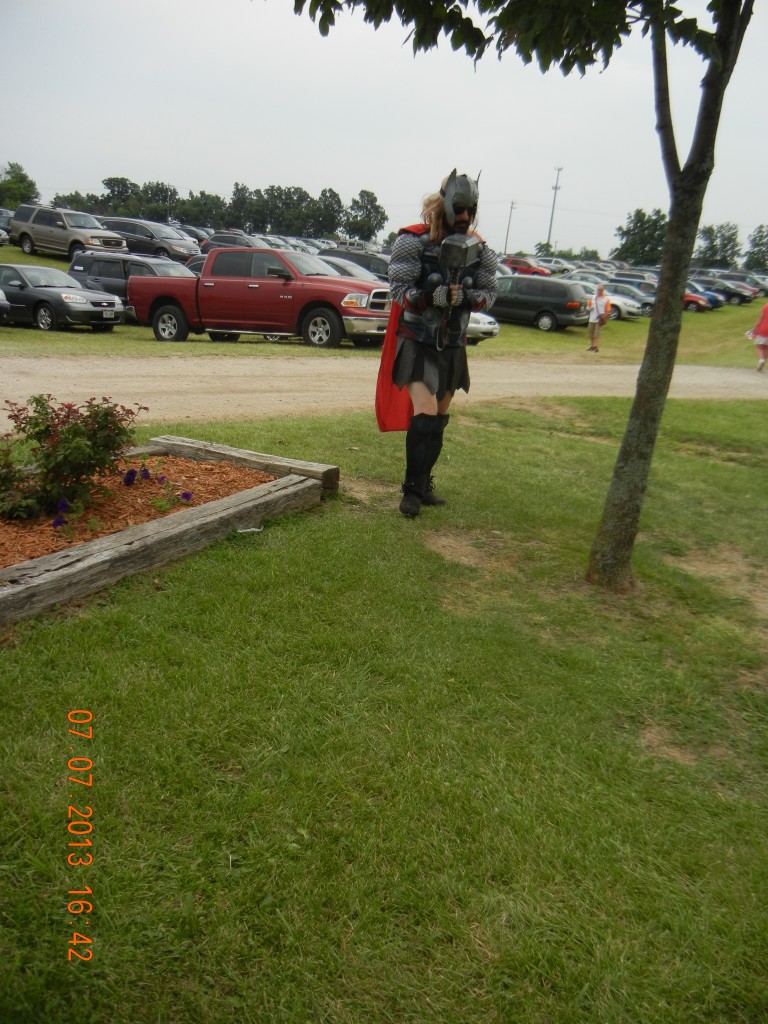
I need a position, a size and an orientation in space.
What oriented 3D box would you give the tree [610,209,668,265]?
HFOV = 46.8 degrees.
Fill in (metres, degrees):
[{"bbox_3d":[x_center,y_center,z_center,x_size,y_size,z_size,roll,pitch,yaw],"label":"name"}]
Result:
[{"bbox_3d":[36.188,-38.875,125.000,7.400,7.400,7.000,5,17,0],"label":"tree"}]

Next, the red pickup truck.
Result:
[{"bbox_3d":[-2.380,-4.260,17.850,5.800,1.910,2.020,8,14,26],"label":"red pickup truck"}]

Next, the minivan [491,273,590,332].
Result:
[{"bbox_3d":[4.680,-7.350,31.200,4.900,1.720,1.870,12,18,23],"label":"minivan"}]

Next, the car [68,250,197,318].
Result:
[{"bbox_3d":[-5.980,-5.800,23.200,4.750,1.770,1.870,13,19,25],"label":"car"}]

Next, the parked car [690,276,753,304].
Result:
[{"bbox_3d":[20.600,-13.750,55.200,4.750,1.460,1.800,14,20,29],"label":"parked car"}]

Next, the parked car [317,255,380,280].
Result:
[{"bbox_3d":[-1.500,-6.050,23.900,4.700,1.460,1.800,12,18,21],"label":"parked car"}]

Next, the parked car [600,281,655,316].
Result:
[{"bbox_3d":[11.750,-10.550,43.900,4.750,1.460,1.800,13,19,24],"label":"parked car"}]

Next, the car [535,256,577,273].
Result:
[{"bbox_3d":[19.600,-27.900,101.000,4.600,1.730,1.820,13,19,25],"label":"car"}]

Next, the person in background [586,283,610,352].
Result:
[{"bbox_3d":[5.520,-5.030,22.900,0.620,1.740,0.420,13,18,23],"label":"person in background"}]

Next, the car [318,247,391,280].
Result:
[{"bbox_3d":[0.020,-7.570,29.000,4.700,1.720,1.870,13,19,24],"label":"car"}]

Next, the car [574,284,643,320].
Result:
[{"bbox_3d":[8.500,-8.950,37.300,4.750,1.470,1.840,12,18,22],"label":"car"}]

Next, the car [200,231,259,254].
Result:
[{"bbox_3d":[-6.650,-12.750,43.400,4.570,1.670,1.830,13,19,26],"label":"car"}]

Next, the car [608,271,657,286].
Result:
[{"bbox_3d":[17.476,-15.279,60.000,4.650,1.680,1.820,13,19,25],"label":"car"}]

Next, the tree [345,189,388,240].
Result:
[{"bbox_3d":[-3.254,-54.659,165.000,7.800,10.800,8.200,4,17,-1],"label":"tree"}]

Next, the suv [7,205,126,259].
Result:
[{"bbox_3d":[-12.750,-11.150,35.800,5.200,1.920,2.000,14,19,28],"label":"suv"}]

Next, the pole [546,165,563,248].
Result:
[{"bbox_3d":[44.045,-78.890,230.000,2.200,22.000,2.200,5,17,0],"label":"pole"}]

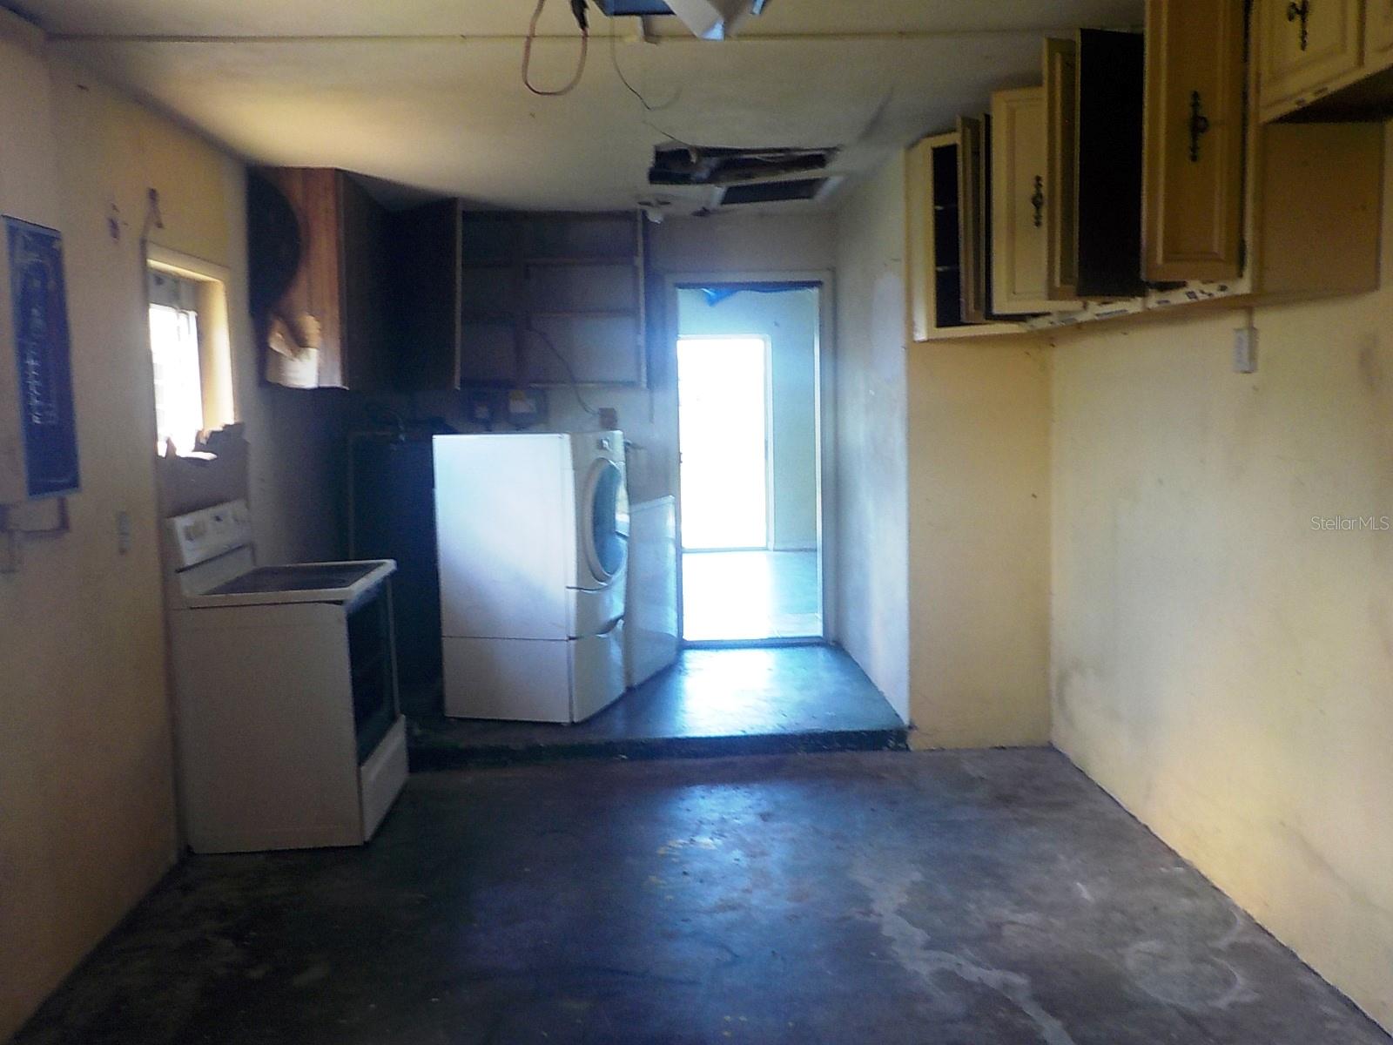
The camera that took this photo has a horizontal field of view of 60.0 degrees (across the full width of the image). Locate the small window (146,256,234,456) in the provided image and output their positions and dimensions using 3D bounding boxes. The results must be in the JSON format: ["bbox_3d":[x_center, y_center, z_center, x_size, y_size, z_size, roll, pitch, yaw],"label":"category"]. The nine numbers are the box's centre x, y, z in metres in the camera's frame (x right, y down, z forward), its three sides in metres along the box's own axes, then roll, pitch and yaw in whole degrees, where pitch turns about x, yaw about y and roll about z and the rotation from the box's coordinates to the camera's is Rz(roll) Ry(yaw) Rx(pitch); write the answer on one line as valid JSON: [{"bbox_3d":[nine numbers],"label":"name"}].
[{"bbox_3d":[-1.881,-0.574,4.401,0.120,0.690,0.770,-2,6,-3],"label":"small window"}]

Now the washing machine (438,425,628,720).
[{"bbox_3d":[-0.726,0.223,5.706,0.720,1.290,0.685,0,6,16],"label":"washing machine"}]

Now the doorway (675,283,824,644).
[{"bbox_3d":[0.315,-0.327,7.013,0.840,2.070,0.130,-2,6,-3],"label":"doorway"}]

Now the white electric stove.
[{"bbox_3d":[-1.508,0.528,4.604,0.660,1.180,0.765,-2,6,-3],"label":"white electric stove"}]

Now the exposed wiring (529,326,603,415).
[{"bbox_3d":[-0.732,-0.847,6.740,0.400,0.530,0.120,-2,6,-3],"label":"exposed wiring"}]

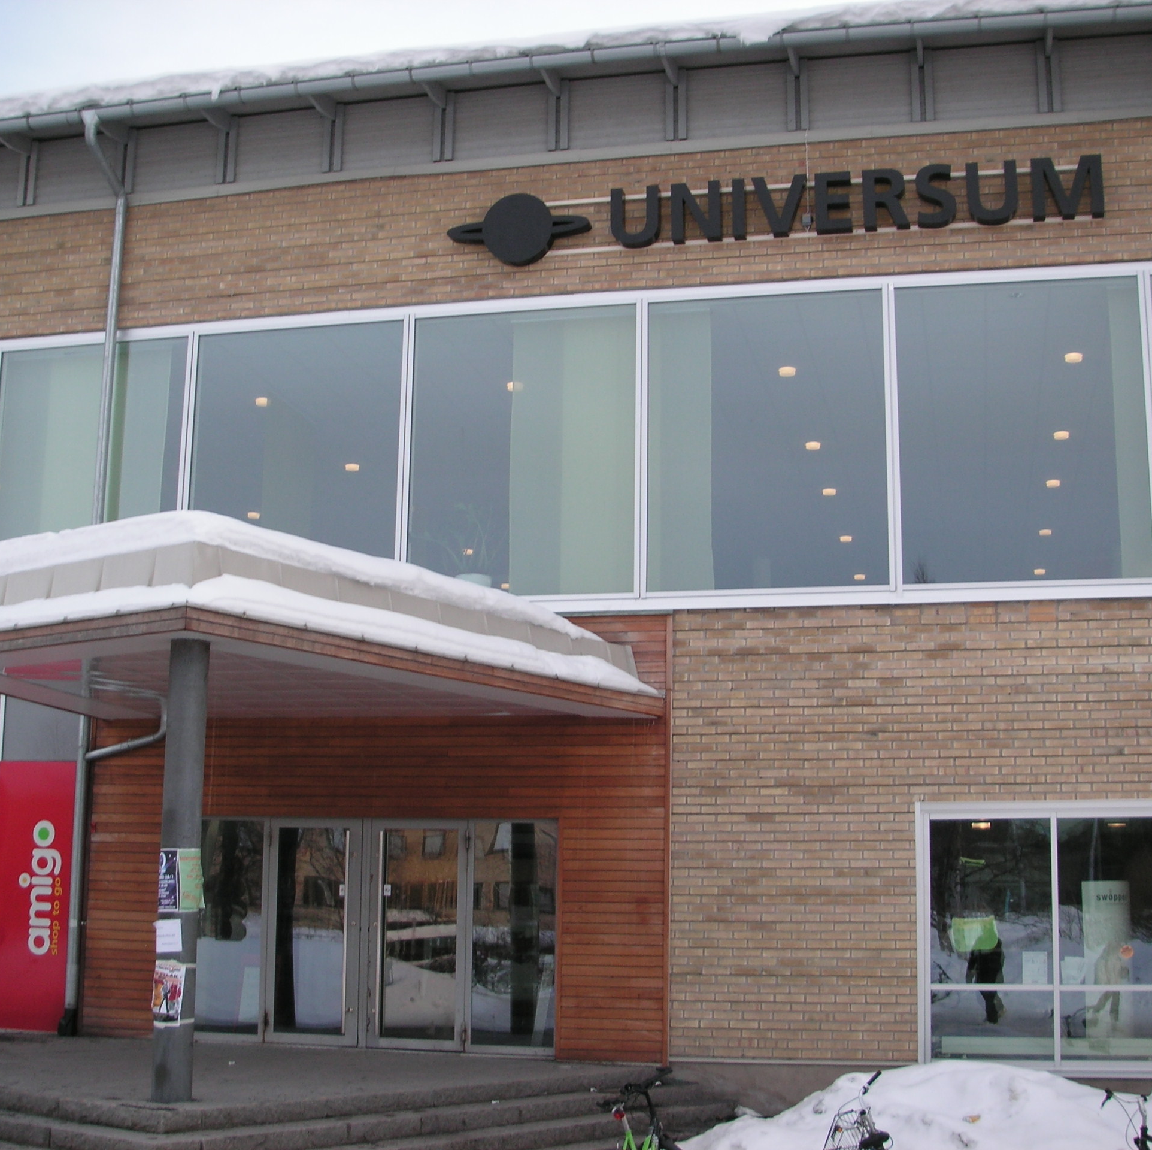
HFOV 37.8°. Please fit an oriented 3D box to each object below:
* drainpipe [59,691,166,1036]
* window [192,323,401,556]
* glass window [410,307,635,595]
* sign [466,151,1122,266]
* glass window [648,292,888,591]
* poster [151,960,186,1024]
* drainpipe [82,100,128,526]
[{"bbox_3d":[-4.427,2.812,16.088,0.926,3.097,0.220,-2,-11,13],"label":"drainpipe"},{"bbox_3d":[-2.784,-1.092,16.561,2.232,2.816,0.100,-2,-11,13],"label":"window"},{"bbox_3d":[-0.524,-1.170,16.048,2.264,2.826,0.100,-2,-11,13],"label":"glass window"},{"bbox_3d":[1.761,-3.370,15.781,6.116,0.720,0.180,-2,-11,13],"label":"sign"},{"bbox_3d":[1.757,-1.240,15.528,2.240,2.828,0.100,-2,-11,13],"label":"glass window"},{"bbox_3d":[-2.734,2.795,11.300,0.250,0.420,0.070,-2,-11,15],"label":"poster"},{"bbox_3d":[-4.810,-2.437,16.849,0.160,4.430,0.750,-2,-11,13],"label":"drainpipe"}]

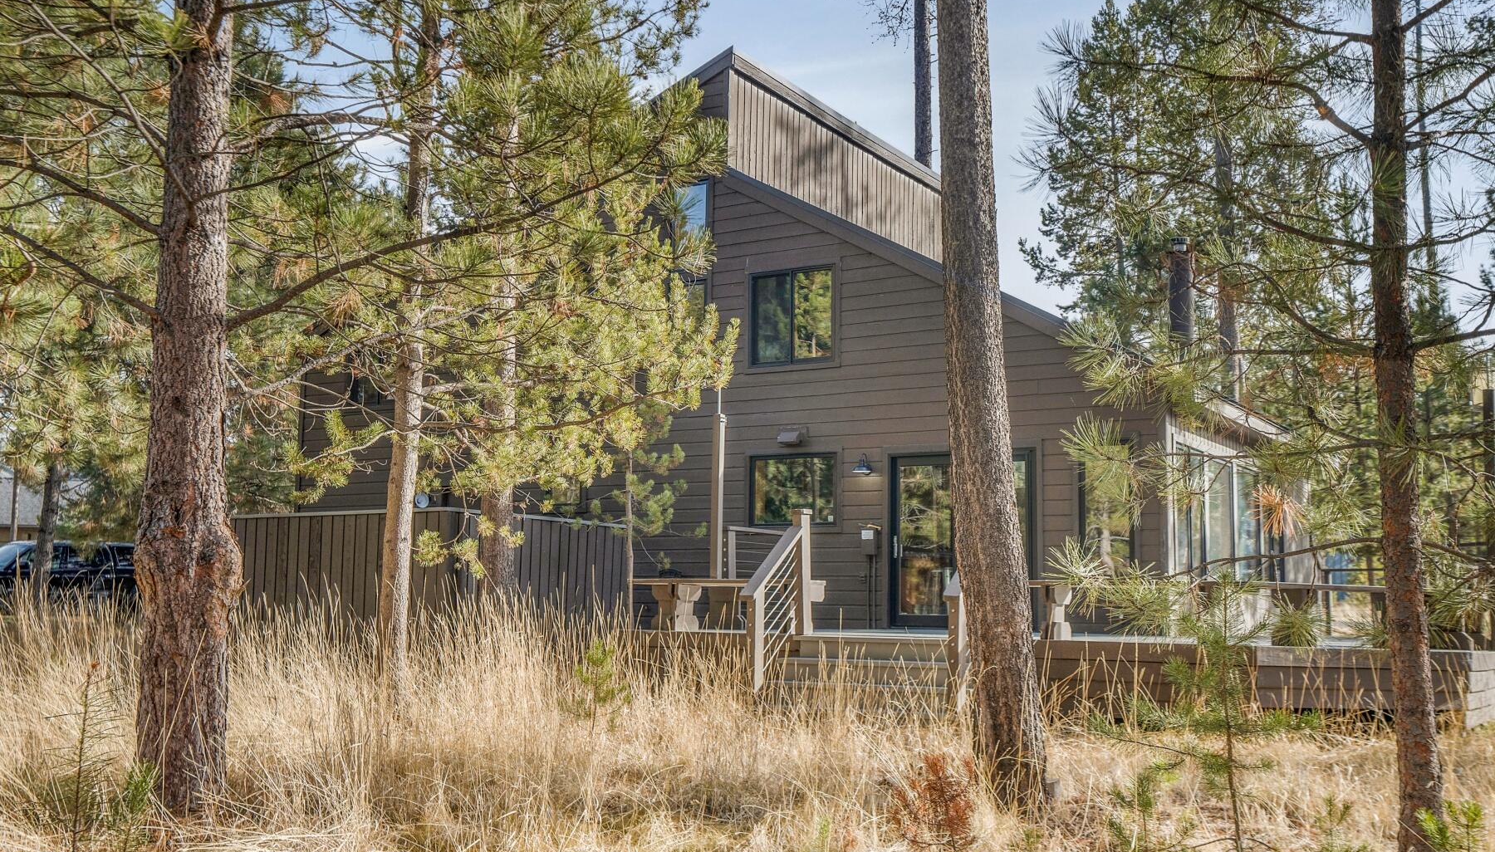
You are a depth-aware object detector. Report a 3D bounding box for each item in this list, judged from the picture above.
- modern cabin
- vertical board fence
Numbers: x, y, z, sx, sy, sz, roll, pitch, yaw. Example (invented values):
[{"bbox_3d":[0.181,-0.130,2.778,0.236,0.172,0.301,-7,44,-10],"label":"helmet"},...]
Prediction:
[{"bbox_3d":[0.686,-0.667,22.159,14.157,7.880,7.277,-3,-8,32],"label":"modern cabin"},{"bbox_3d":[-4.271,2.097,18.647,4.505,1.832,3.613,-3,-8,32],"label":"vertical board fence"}]

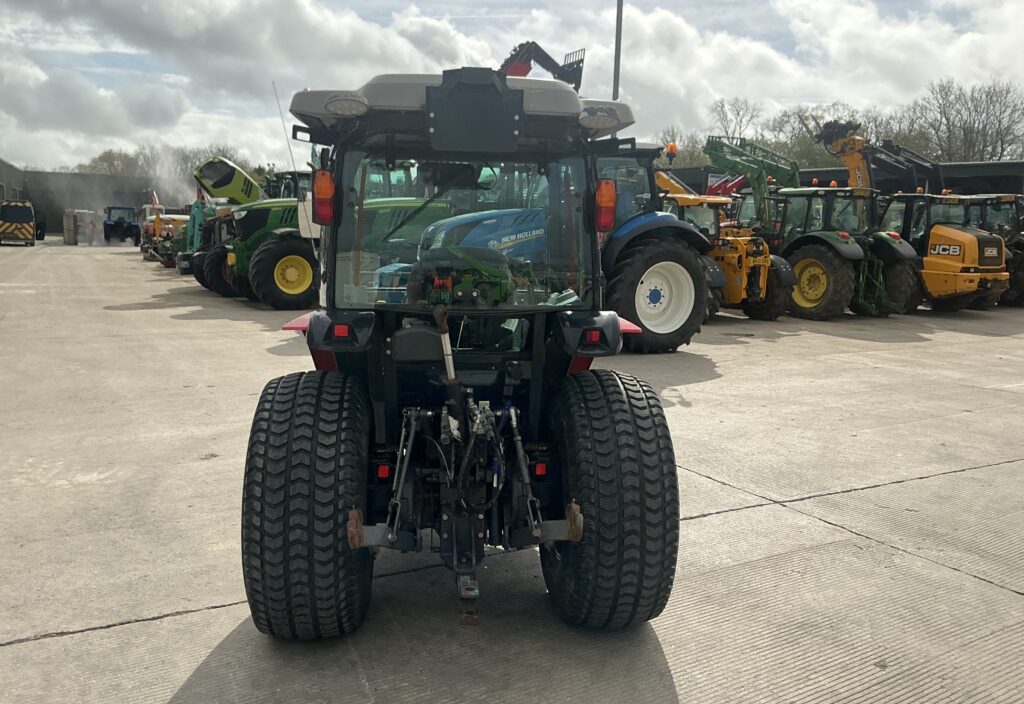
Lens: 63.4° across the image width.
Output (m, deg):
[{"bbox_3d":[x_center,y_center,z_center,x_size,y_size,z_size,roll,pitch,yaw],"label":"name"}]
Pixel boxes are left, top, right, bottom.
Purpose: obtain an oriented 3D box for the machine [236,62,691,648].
[{"bbox_3d":[-0.305,-0.133,4.017,1.500,2.220,3.100,1,8,-8],"label":"machine"}]

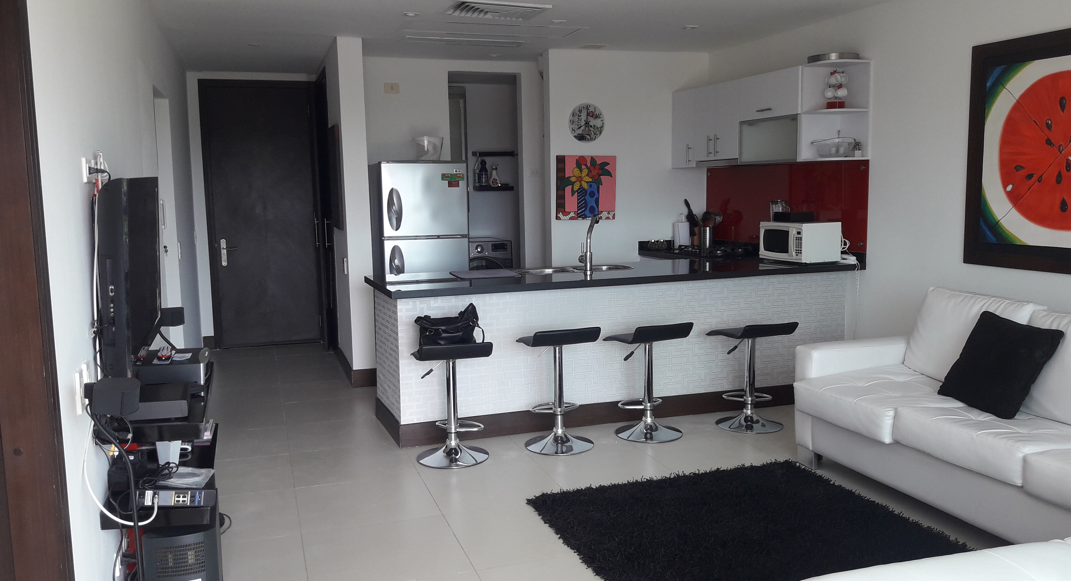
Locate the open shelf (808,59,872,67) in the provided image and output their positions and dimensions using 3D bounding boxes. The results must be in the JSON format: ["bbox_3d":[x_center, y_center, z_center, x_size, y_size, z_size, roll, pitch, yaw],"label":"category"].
[{"bbox_3d":[1.856,-1.399,5.350,0.320,0.025,0.260,-3,7,-18],"label":"open shelf"}]

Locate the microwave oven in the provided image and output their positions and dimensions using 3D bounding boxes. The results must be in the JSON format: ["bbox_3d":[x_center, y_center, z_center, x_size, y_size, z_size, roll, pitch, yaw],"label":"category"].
[{"bbox_3d":[1.764,-0.327,5.787,0.325,0.260,0.440,-4,7,-23],"label":"microwave oven"}]

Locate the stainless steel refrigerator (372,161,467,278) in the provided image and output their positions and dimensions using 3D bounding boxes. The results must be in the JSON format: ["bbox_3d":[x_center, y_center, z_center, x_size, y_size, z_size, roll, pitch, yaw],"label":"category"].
[{"bbox_3d":[-0.925,-0.188,6.904,0.650,1.620,0.700,-3,7,-18],"label":"stainless steel refrigerator"}]

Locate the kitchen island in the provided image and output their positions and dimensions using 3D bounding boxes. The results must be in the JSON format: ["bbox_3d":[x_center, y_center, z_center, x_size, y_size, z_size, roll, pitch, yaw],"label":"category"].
[{"bbox_3d":[0.517,0.319,5.480,2.950,0.895,0.950,-3,7,-18],"label":"kitchen island"}]

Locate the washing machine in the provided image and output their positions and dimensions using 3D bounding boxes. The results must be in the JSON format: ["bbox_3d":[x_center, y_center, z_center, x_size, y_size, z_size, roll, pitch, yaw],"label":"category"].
[{"bbox_3d":[-0.599,-0.092,9.190,0.600,0.865,0.600,-3,7,-18],"label":"washing machine"}]

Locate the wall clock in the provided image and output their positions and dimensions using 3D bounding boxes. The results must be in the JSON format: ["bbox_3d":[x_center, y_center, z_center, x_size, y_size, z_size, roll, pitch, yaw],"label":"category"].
[{"bbox_3d":[0.406,-1.325,6.833,0.305,0.310,0.040,-3,7,-18],"label":"wall clock"}]

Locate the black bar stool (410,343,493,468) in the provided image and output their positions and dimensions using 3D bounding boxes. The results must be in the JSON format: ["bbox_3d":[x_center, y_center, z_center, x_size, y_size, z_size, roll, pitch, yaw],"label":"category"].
[{"bbox_3d":[-0.441,0.573,4.577,0.390,0.648,0.400,-3,7,-12],"label":"black bar stool"}]

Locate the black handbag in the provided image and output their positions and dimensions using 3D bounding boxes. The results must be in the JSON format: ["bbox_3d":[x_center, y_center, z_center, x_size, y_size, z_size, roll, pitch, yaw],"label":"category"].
[{"bbox_3d":[-0.444,0.192,4.533,0.360,0.245,0.170,-4,7,-22],"label":"black handbag"}]

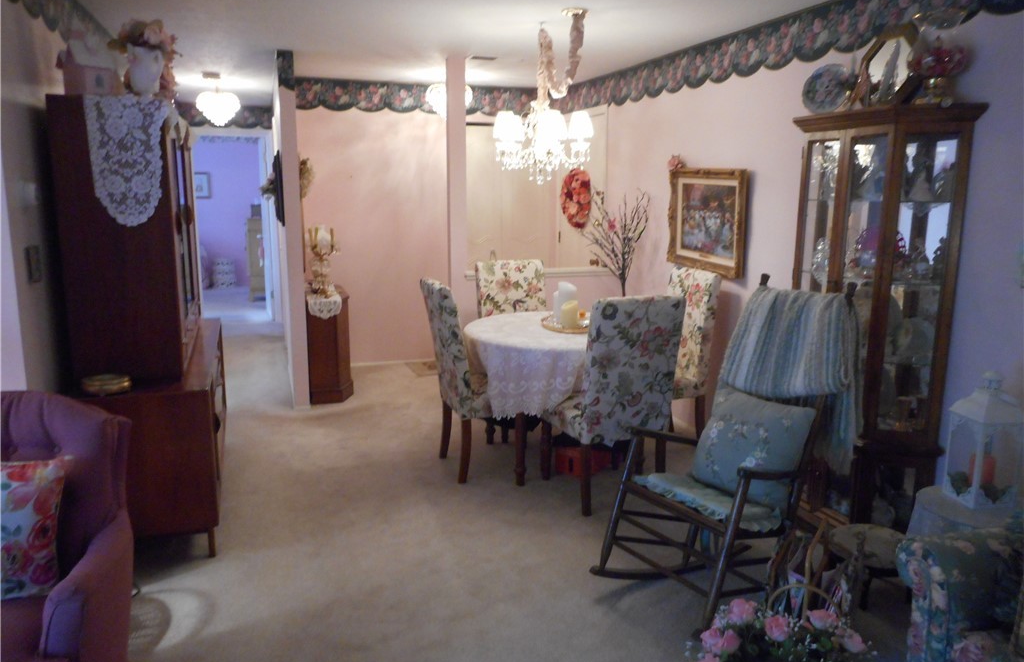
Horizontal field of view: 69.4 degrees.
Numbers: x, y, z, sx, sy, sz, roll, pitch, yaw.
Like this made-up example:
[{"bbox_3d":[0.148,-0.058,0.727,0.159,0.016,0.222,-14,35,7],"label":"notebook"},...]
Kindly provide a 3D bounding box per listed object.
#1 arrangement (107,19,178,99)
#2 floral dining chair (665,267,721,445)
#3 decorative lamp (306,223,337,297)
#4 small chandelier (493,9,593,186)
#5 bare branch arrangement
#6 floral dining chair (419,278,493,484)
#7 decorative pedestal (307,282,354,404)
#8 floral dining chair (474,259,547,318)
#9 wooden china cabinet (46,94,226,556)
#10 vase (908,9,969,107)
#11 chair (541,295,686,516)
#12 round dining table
[{"bbox_3d":[-1.556,-1.132,3.121,0.265,0.350,0.260,-4,11,-19],"label":"arrangement"},{"bbox_3d":[0.866,0.186,4.479,0.625,1.050,0.490,-4,11,-19],"label":"floral dining chair"},{"bbox_3d":[-1.400,-0.526,5.426,0.205,0.520,0.205,-4,11,-19],"label":"decorative lamp"},{"bbox_3d":[0.174,-1.252,4.088,0.590,0.865,0.620,0,11,0],"label":"small chandelier"},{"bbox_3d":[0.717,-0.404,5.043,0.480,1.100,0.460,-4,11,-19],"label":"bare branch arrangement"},{"bbox_3d":[-0.151,0.248,4.107,0.625,1.055,0.490,-4,11,-19],"label":"floral dining chair"},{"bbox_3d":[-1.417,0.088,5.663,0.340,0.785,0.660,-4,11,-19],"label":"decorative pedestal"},{"bbox_3d":[0.084,0.067,5.067,0.490,1.060,0.630,-4,11,-19],"label":"floral dining chair"},{"bbox_3d":[-1.761,-0.106,3.710,0.517,1.885,1.810,-4,11,-19],"label":"wooden china cabinet"},{"bbox_3d":[1.670,-1.073,2.912,0.210,0.375,0.210,-4,11,-19],"label":"vase"},{"bbox_3d":[0.493,0.324,3.733,0.490,1.050,0.625,-4,11,-19],"label":"chair"},{"bbox_3d":[0.334,0.360,4.295,1.250,0.770,1.250,0,11,0],"label":"round dining table"}]

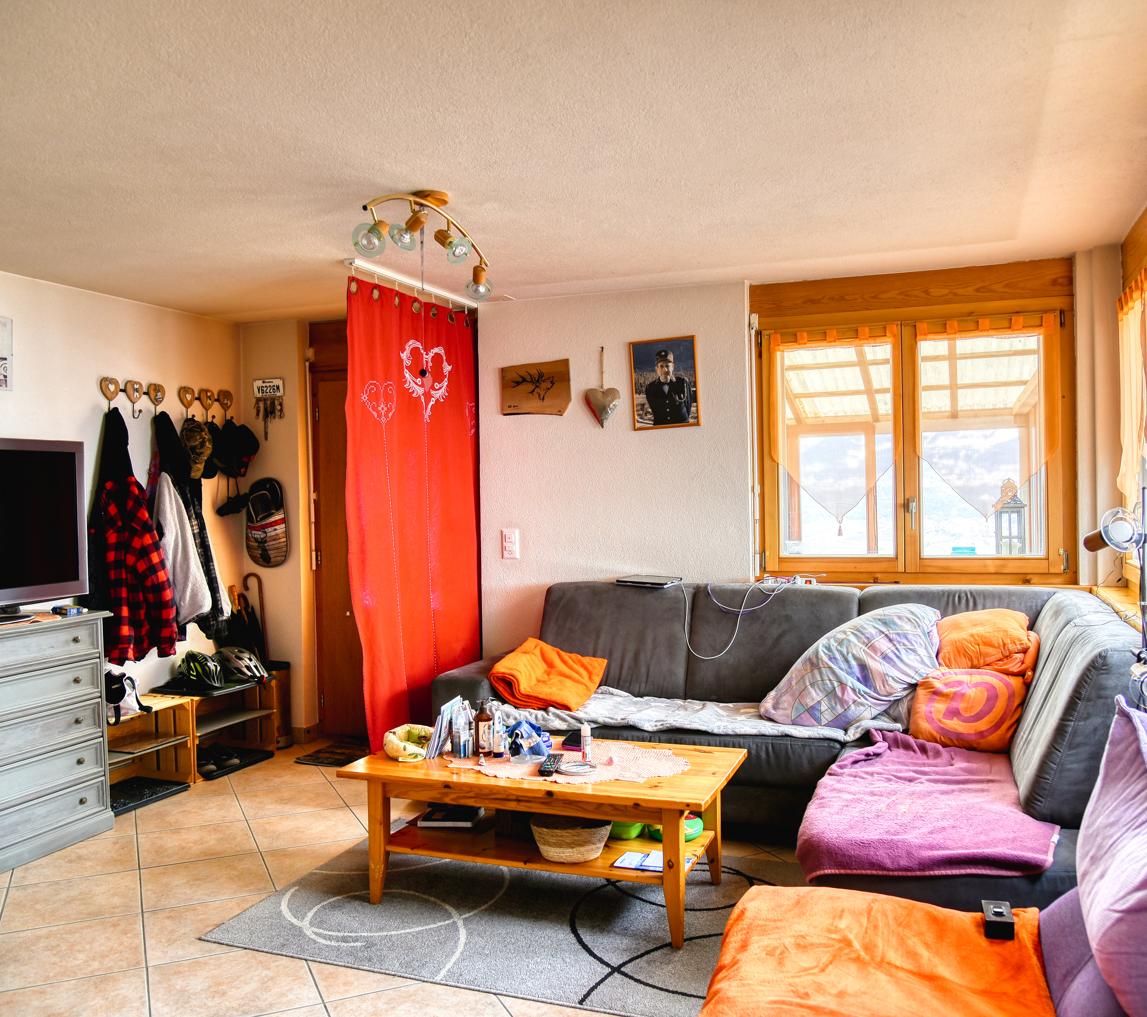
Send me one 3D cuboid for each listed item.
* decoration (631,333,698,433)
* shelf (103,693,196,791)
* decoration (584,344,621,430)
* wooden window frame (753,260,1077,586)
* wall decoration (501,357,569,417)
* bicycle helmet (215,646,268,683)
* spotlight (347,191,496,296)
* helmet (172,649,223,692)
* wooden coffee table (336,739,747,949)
[{"bbox_3d":[0.440,-0.598,4.875,0.322,0.430,0.020,-3,0,19],"label":"decoration"},{"bbox_3d":[-1.988,1.073,4.446,0.312,0.387,0.552,-1,1,22],"label":"shelf"},{"bbox_3d":[0.133,-0.569,4.769,0.175,0.384,0.045,-1,1,18],"label":"decoration"},{"bbox_3d":[1.473,-0.350,4.490,1.336,1.360,0.100,-1,1,18],"label":"wooden window frame"},{"bbox_3d":[-0.186,-0.596,5.084,0.371,0.281,0.022,-1,1,19],"label":"wall decoration"},{"bbox_3d":[-1.710,0.801,5.240,0.280,0.165,0.210,14,9,34],"label":"bicycle helmet"},{"bbox_3d":[-0.453,-0.867,3.275,0.200,0.275,0.840,-1,1,19],"label":"spotlight"},{"bbox_3d":[-1.822,0.774,4.942,0.270,0.165,0.200,0,1,42],"label":"helmet"},{"bbox_3d":[-0.084,1.048,3.340,1.197,0.440,0.628,-1,1,21],"label":"wooden coffee table"}]

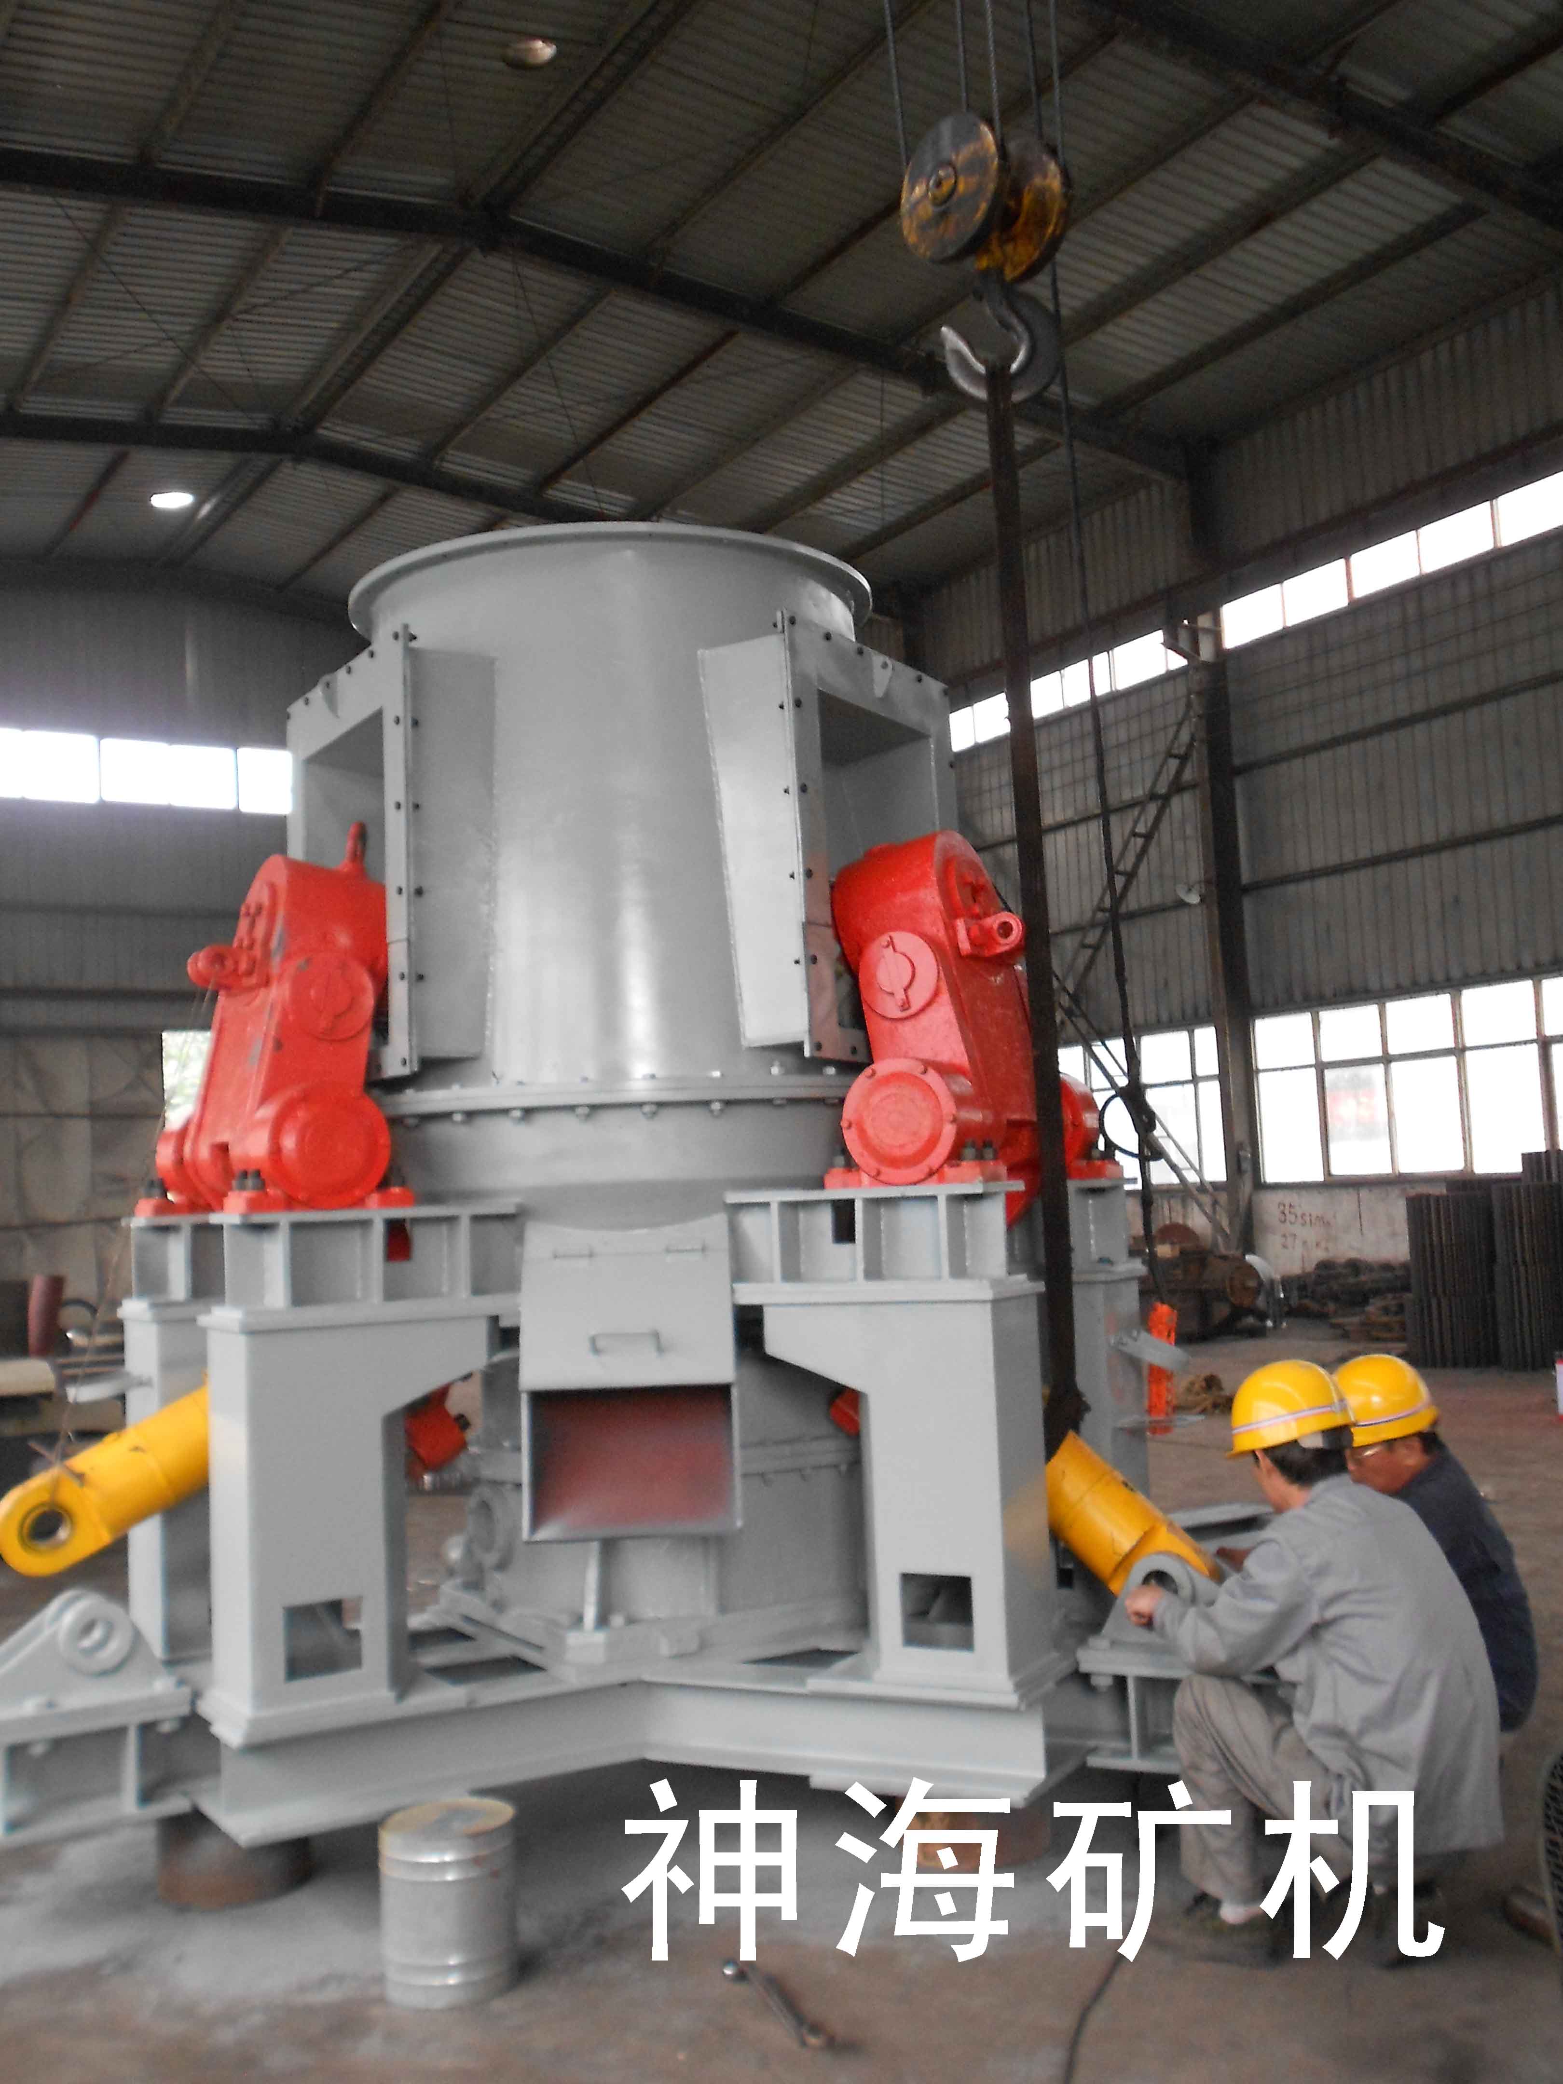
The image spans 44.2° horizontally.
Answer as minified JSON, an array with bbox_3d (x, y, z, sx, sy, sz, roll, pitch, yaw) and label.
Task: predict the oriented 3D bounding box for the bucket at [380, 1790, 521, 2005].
[{"bbox_3d":[-0.707,1.827,4.102,0.283,0.334,0.283,-3,-5,0],"label":"bucket"}]

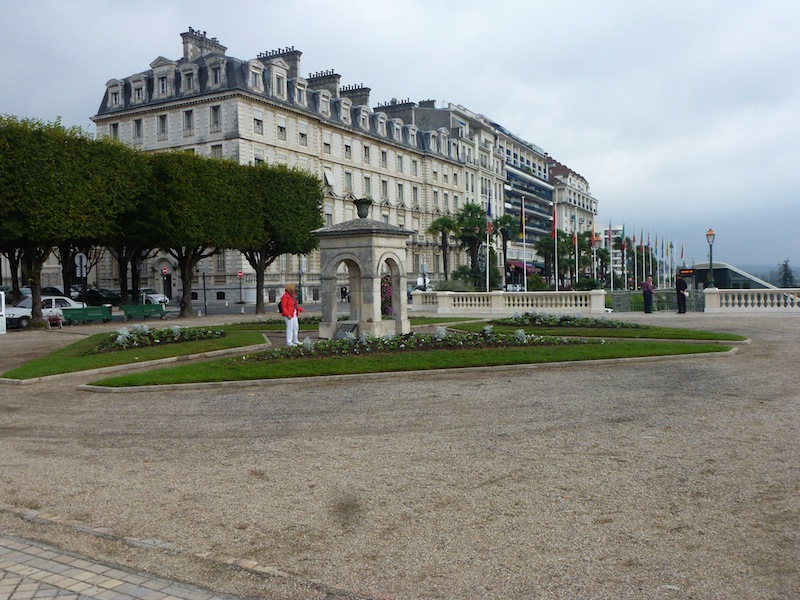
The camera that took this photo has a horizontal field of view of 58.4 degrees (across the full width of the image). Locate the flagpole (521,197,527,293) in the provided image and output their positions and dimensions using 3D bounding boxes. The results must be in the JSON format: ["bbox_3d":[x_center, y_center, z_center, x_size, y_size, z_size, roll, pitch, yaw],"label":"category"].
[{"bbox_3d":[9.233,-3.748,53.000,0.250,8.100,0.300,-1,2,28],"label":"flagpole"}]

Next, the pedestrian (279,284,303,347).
[{"bbox_3d":[-2.782,0.381,18.200,0.550,1.640,0.520,-1,2,16],"label":"pedestrian"}]

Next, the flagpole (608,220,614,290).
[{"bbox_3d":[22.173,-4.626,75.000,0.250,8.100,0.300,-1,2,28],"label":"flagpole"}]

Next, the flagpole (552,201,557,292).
[{"bbox_3d":[9.801,-3.016,45.300,0.130,6.700,0.130,-1,2,0],"label":"flagpole"}]

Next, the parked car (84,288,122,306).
[{"bbox_3d":[-25.377,-0.211,60.500,4.150,1.460,1.780,0,2,32],"label":"parked car"}]

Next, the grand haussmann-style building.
[{"bbox_3d":[11.100,-14.232,124.500,19.000,25.500,142.000,-1,2,27],"label":"grand haussmann-style building"}]

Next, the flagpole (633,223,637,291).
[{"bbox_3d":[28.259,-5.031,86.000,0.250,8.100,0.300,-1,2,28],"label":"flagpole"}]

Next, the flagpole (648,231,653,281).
[{"bbox_3d":[27.679,-4.422,79.000,0.130,6.600,0.130,-1,2,0],"label":"flagpole"}]

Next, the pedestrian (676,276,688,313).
[{"bbox_3d":[12.343,-0.251,31.300,0.420,1.720,0.500,-1,2,22],"label":"pedestrian"}]

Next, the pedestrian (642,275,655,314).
[{"bbox_3d":[11.100,-0.246,32.000,0.500,1.700,0.500,-2,2,-10],"label":"pedestrian"}]

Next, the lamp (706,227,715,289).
[{"bbox_3d":[14.196,-1.903,32.700,0.420,2.720,0.420,-1,2,0],"label":"lamp"}]

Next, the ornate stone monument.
[{"bbox_3d":[-1.050,-0.953,21.200,2.200,4.080,2.200,0,2,31],"label":"ornate stone monument"}]

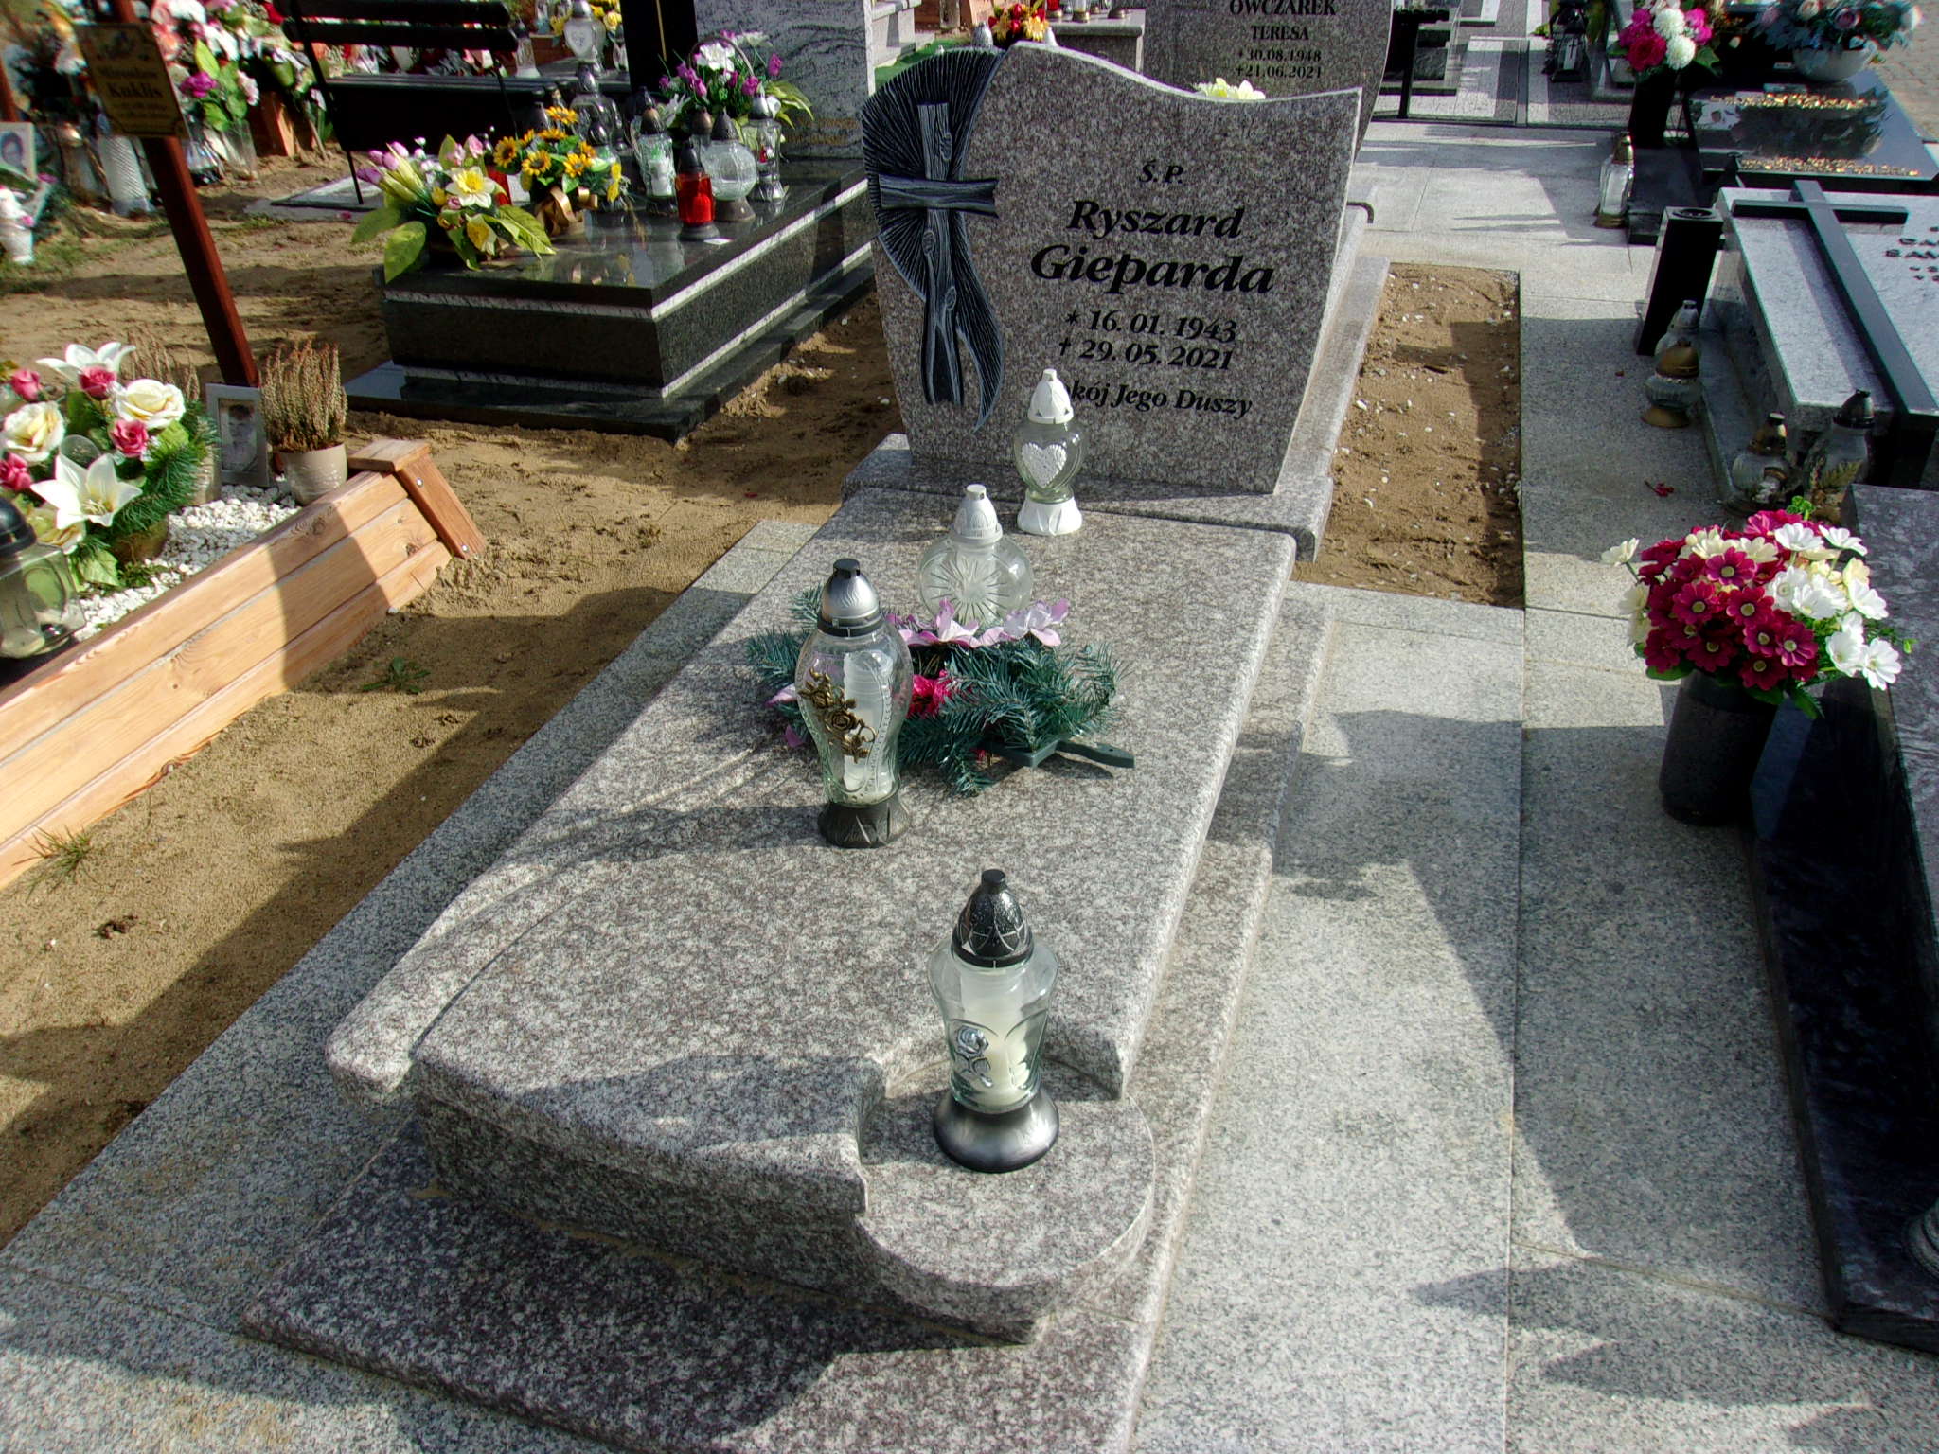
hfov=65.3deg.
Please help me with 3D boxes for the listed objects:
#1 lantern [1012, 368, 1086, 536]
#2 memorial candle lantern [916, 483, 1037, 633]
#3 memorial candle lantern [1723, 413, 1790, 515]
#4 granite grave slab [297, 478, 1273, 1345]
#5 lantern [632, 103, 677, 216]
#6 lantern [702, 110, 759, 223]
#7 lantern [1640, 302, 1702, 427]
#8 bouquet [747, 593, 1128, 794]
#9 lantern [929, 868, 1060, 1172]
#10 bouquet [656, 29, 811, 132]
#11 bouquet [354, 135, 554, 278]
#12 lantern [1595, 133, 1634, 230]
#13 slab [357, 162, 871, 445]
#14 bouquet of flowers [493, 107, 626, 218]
[{"bbox_3d":[0.139,-0.477,2.581,0.118,0.275,0.114,4,33,7],"label":"lantern"},{"bbox_3d":[0.007,-0.246,2.236,0.160,0.261,0.121,4,33,7],"label":"memorial candle lantern"},{"bbox_3d":[1.770,-0.593,3.359,0.133,0.217,0.133,16,36,25],"label":"memorial candle lantern"},{"bbox_3d":[-0.054,0.123,1.991,0.750,0.289,1.423,9,33,16],"label":"granite grave slab"},{"bbox_3d":[-0.888,-1.607,4.287,0.110,0.285,0.110,9,33,16],"label":"lantern"},{"bbox_3d":[-0.667,-1.565,4.217,0.155,0.280,0.150,-1,32,1],"label":"lantern"},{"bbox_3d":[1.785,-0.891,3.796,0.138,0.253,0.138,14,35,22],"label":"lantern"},{"bbox_3d":[-0.040,-0.067,1.910,0.510,0.130,0.320,9,33,16],"label":"bouquet"},{"bbox_3d":[0.027,0.275,1.489,0.128,0.345,0.125,-1,32,0],"label":"lantern"},{"bbox_3d":[-0.722,-1.907,4.655,0.440,0.400,0.320,9,33,16],"label":"bouquet"},{"bbox_3d":[-1.309,-1.354,3.910,0.440,0.310,0.370,9,33,16],"label":"bouquet"},{"bbox_3d":[2.352,-1.979,5.462,0.128,0.302,0.125,12,34,19],"label":"lantern"},{"bbox_3d":[-0.927,-1.429,4.606,0.997,0.355,1.908,9,34,15],"label":"slab"},{"bbox_3d":[-1.122,-1.554,4.197,0.310,0.300,0.280,9,33,16],"label":"bouquet of flowers"}]

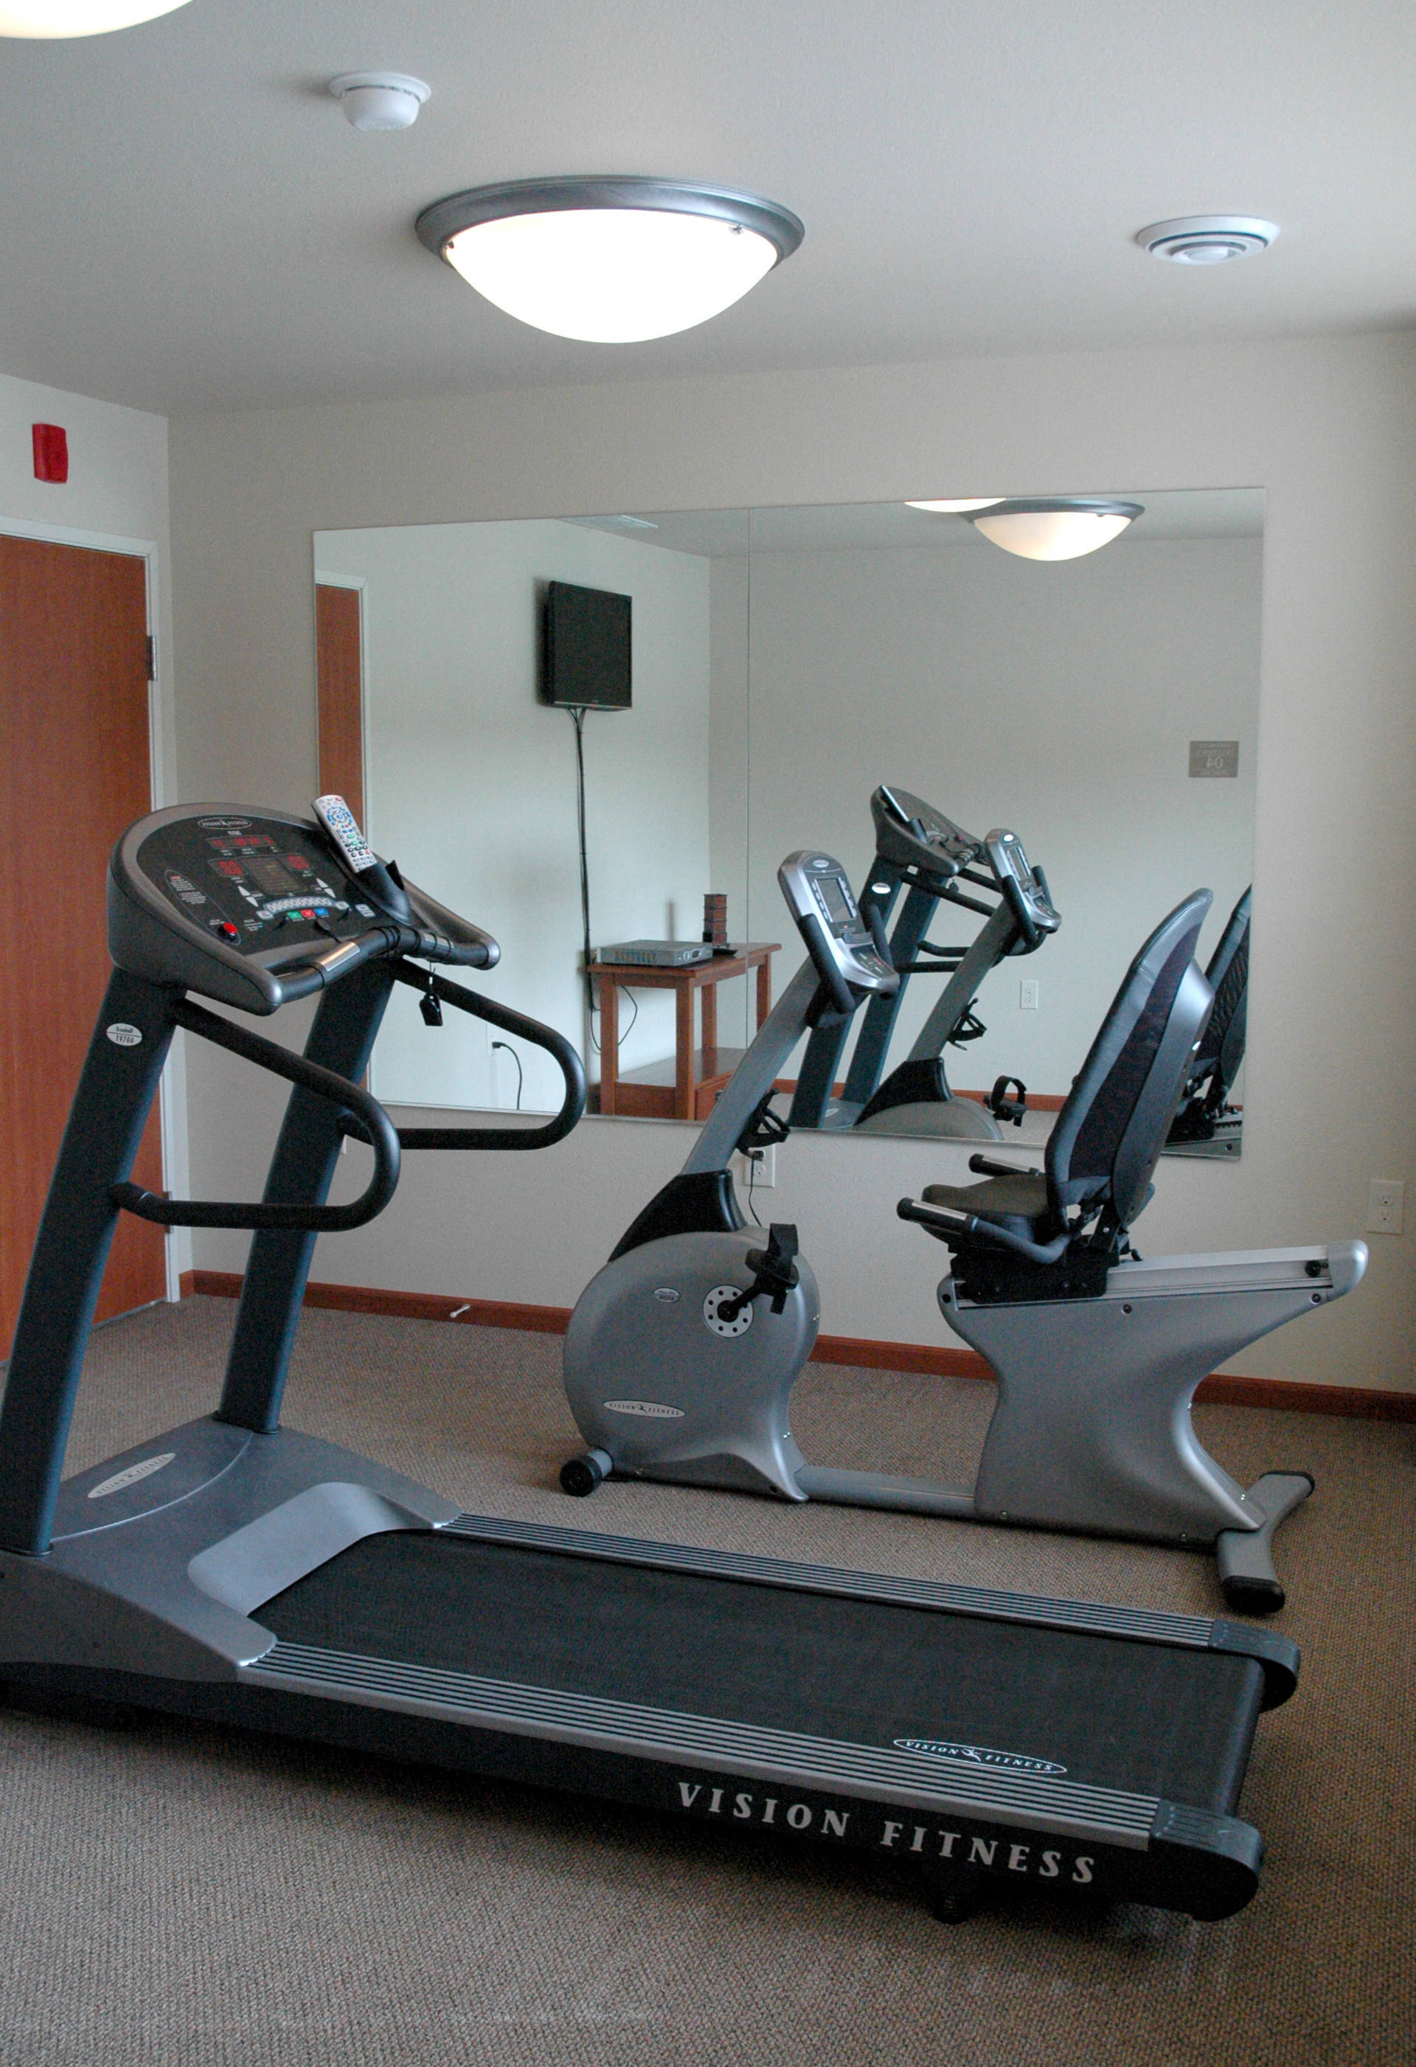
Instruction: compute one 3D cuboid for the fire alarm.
[{"bbox_3d":[-1.623,-1.431,5.267,0.050,0.135,0.082,3,8,21],"label":"fire alarm"}]

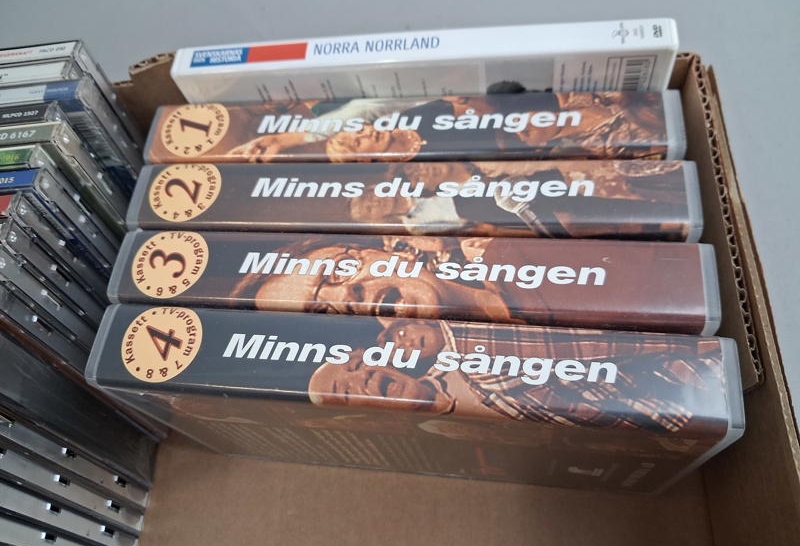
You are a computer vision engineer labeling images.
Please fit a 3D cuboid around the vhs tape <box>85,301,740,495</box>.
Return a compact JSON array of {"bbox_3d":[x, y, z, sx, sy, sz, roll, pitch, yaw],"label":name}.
[{"bbox_3d":[0.005,0.055,0.248,0.204,0.123,0.028,2,63,12],"label":"vhs tape"}]

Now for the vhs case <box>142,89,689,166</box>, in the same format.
[{"bbox_3d":[0.008,-0.030,0.291,0.204,0.122,0.029,2,66,10],"label":"vhs case"}]

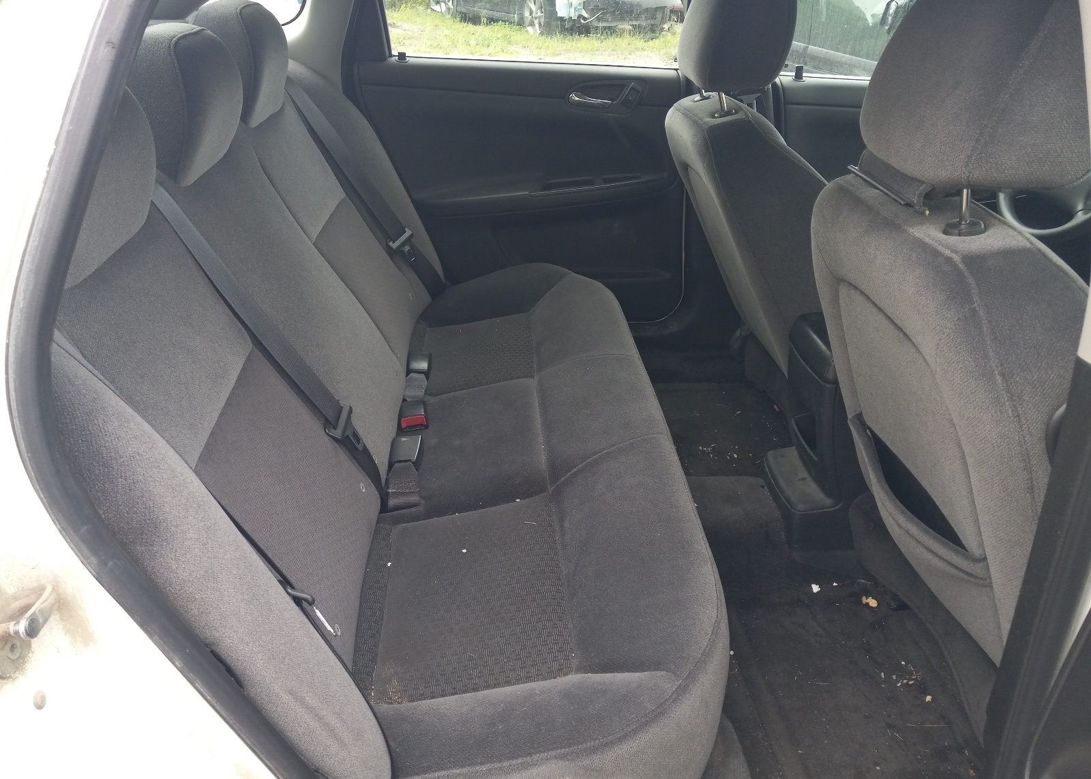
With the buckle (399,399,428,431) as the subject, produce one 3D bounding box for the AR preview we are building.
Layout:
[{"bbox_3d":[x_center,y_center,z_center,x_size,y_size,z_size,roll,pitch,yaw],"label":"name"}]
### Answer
[{"bbox_3d":[-0.235,0.045,1.513,0.043,0.026,0.060,-10,35,2],"label":"buckle"}]

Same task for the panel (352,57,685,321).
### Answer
[{"bbox_3d":[-0.039,-0.446,2.021,0.765,0.645,0.100,-2,29,-3],"label":"panel"}]

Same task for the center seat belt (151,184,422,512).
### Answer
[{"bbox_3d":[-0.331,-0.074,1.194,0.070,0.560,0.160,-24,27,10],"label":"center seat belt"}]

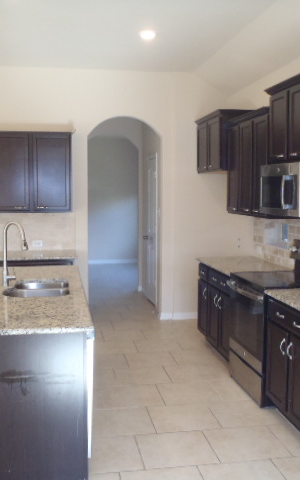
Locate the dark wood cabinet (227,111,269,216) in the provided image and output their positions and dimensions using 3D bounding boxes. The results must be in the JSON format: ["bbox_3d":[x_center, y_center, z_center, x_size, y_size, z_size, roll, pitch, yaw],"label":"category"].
[{"bbox_3d":[1.077,-0.717,5.034,0.358,0.953,1.070,-1,6,-10],"label":"dark wood cabinet"}]

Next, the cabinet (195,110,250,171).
[{"bbox_3d":[0.854,-1.106,5.975,0.444,0.628,0.970,-1,6,-10],"label":"cabinet"}]

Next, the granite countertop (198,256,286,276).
[{"bbox_3d":[0.940,0.265,5.236,0.648,0.036,1.080,-1,6,-10],"label":"granite countertop"}]

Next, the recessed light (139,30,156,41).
[{"bbox_3d":[-0.023,-1.920,4.882,0.171,0.030,0.171,-1,6,-10],"label":"recessed light"}]

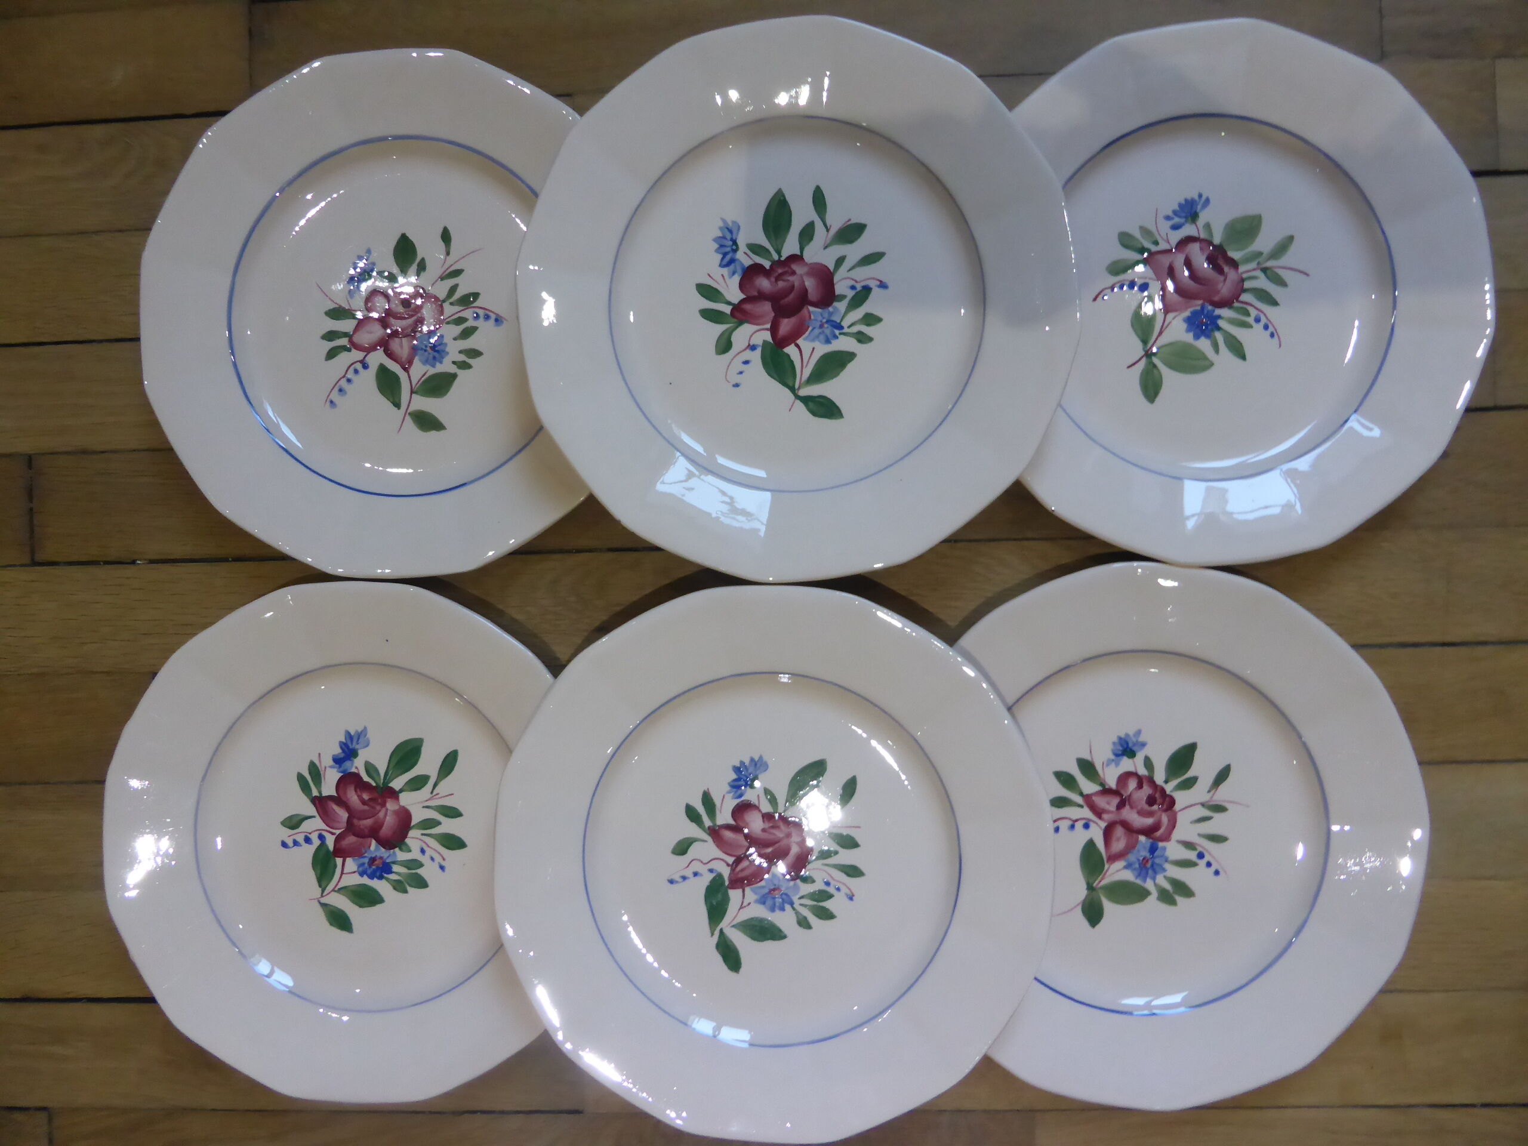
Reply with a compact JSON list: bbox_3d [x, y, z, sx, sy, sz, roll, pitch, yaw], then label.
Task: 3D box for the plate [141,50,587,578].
[{"bbox_3d":[-0.166,-0.117,0.511,0.242,0.025,0.242,0,90,3],"label":"plate"}]

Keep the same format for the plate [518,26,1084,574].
[{"bbox_3d":[0.014,-0.117,0.482,0.242,0.025,0.242,0,90,3],"label":"plate"}]

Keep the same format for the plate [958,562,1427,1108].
[{"bbox_3d":[0.168,0.115,0.495,0.242,0.025,0.242,0,90,3],"label":"plate"}]

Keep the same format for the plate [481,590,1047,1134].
[{"bbox_3d":[0.003,0.124,0.483,0.242,0.025,0.242,0,90,3],"label":"plate"}]

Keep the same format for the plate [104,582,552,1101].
[{"bbox_3d":[-0.187,0.123,0.517,0.242,0.025,0.242,0,90,3],"label":"plate"}]

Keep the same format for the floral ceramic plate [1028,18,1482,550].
[{"bbox_3d":[0.199,-0.123,0.499,0.242,0.025,0.242,0,90,3],"label":"floral ceramic plate"}]

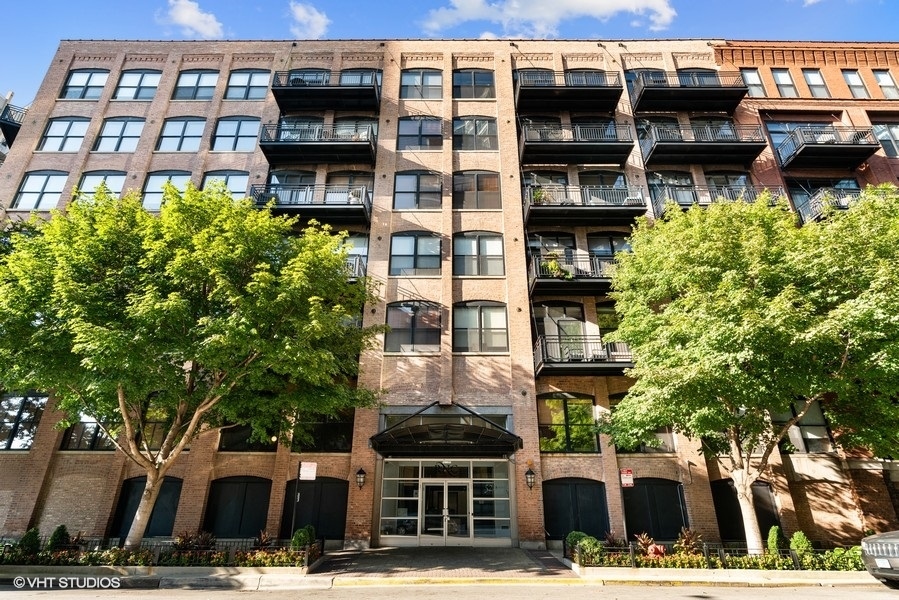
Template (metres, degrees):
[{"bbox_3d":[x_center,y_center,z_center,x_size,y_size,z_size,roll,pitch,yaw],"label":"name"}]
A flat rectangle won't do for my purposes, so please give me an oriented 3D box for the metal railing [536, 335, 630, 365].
[{"bbox_3d":[6.163,2.152,17.855,5.091,1.103,1.380,0,-23,0],"label":"metal railing"}]

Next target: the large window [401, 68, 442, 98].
[{"bbox_3d":[-1.498,-11.564,24.010,2.310,2.207,0.150,0,-23,0],"label":"large window"}]

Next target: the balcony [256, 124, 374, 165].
[{"bbox_3d":[-6.110,-7.397,21.437,5.149,1.248,1.312,0,-23,1],"label":"balcony"}]

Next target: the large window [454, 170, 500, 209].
[{"bbox_3d":[1.360,-5.448,22.126,2.356,2.356,0.180,0,-23,0],"label":"large window"}]

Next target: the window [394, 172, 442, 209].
[{"bbox_3d":[-1.468,-5.250,21.361,2.246,2.229,0.200,0,-23,1],"label":"window"}]

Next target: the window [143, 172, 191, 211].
[{"bbox_3d":[-13.809,-5.425,22.147,2.306,2.404,0.180,0,-23,0],"label":"window"}]

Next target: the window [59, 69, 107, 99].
[{"bbox_3d":[-20.474,-12.083,25.378,2.326,2.279,0.200,0,-23,1],"label":"window"}]

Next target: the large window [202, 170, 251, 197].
[{"bbox_3d":[-11.317,-5.490,22.550,2.307,2.343,0.200,0,-23,1],"label":"large window"}]

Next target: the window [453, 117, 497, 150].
[{"bbox_3d":[1.398,-8.812,23.826,2.392,2.310,0.200,0,-23,1],"label":"window"}]

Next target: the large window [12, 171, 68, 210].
[{"bbox_3d":[-20.500,-5.493,22.631,2.326,2.343,0.200,0,-23,1],"label":"large window"}]

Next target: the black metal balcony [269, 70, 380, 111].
[{"bbox_3d":[-6.141,-10.515,22.689,4.990,1.188,1.461,0,-23,0],"label":"black metal balcony"}]

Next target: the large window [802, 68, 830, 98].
[{"bbox_3d":[20.283,-11.990,24.830,0.978,2.199,0.180,0,-23,0],"label":"large window"}]

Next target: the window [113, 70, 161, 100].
[{"bbox_3d":[-16.671,-11.575,24.070,2.195,2.239,0.150,0,-23,0],"label":"window"}]

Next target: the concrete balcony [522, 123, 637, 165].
[{"bbox_3d":[5.928,-7.346,21.323,4.902,1.153,1.461,0,-23,0],"label":"concrete balcony"}]

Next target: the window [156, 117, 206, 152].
[{"bbox_3d":[-13.517,-8.410,22.738,2.213,2.266,0.150,0,-23,0],"label":"window"}]

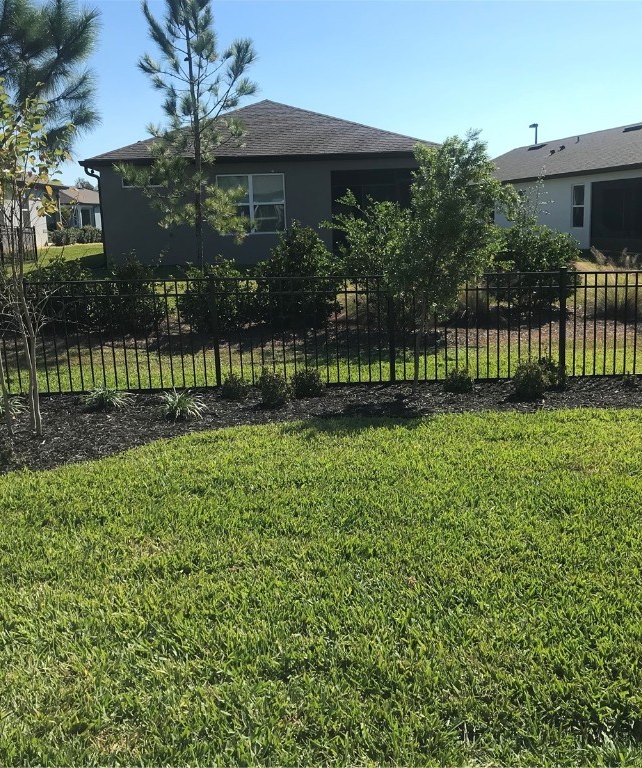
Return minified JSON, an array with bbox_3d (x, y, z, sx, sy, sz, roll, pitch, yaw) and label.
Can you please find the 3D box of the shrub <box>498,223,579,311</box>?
[{"bbox_3d":[3.558,-1.910,13.569,1.323,1.446,1.350,-3,10,-6],"label":"shrub"}]

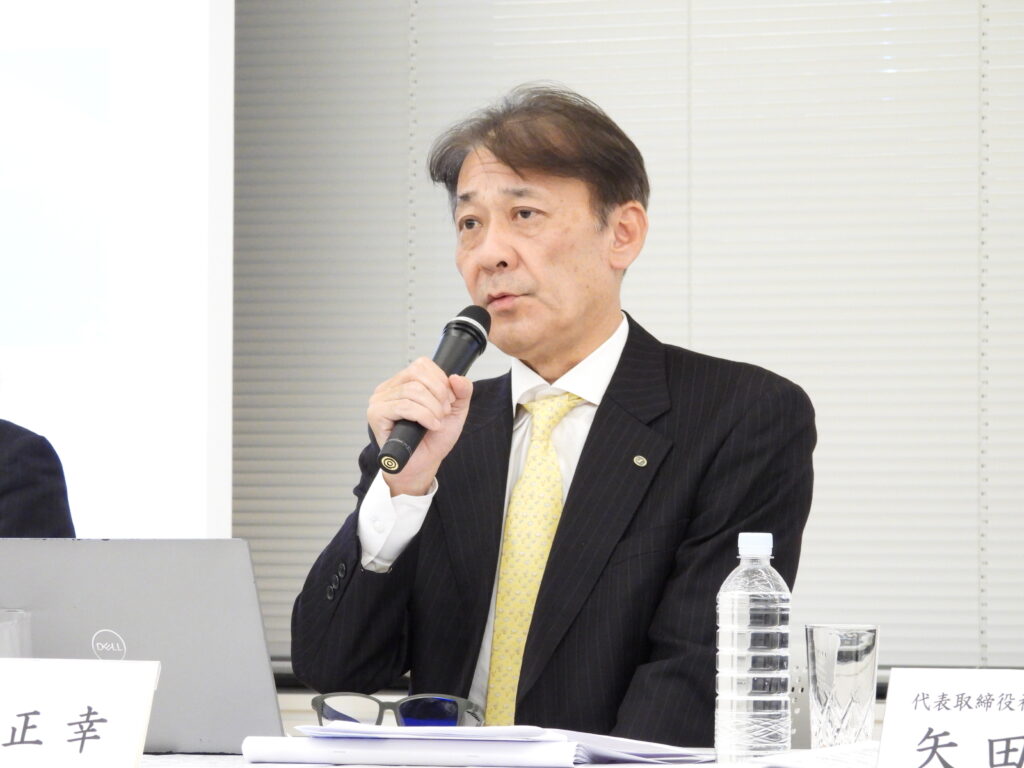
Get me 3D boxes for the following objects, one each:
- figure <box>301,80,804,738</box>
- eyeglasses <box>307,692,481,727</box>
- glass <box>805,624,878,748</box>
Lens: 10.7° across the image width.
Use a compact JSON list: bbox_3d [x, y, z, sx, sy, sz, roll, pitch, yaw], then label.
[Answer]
[{"bbox_3d":[0.015,0.365,5.090,0.540,1.300,0.720,0,1,23],"label":"figure"},{"bbox_3d":[-0.095,0.297,4.940,0.143,0.045,0.145,0,1,12],"label":"eyeglasses"},{"bbox_3d":[0.296,0.275,4.910,0.066,0.116,0.066,0,1,0],"label":"glass"}]

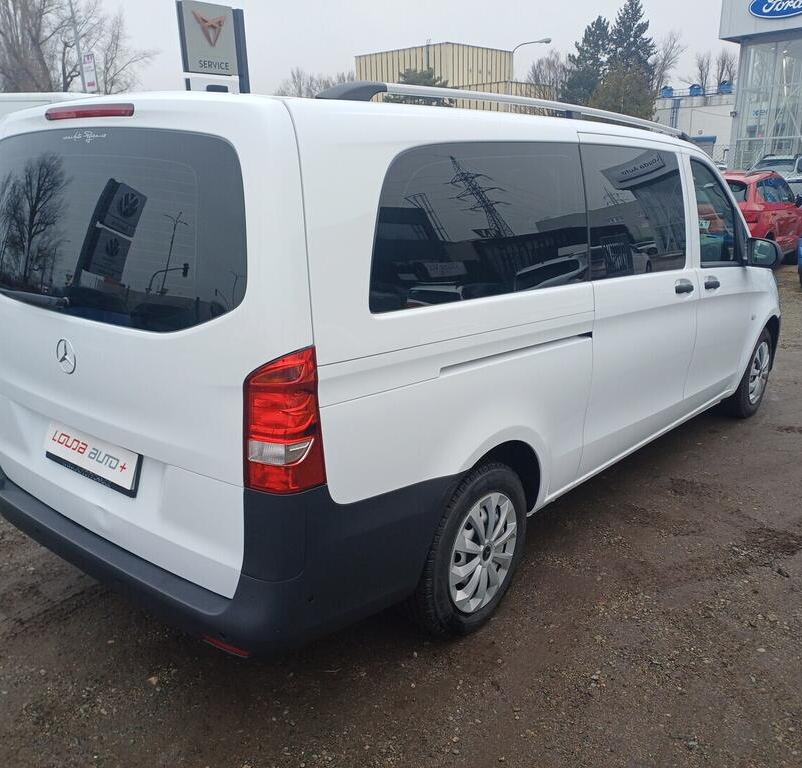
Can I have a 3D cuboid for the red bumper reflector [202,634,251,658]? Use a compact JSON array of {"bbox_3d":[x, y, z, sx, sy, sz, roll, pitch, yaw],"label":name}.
[{"bbox_3d":[-0.465,0.698,1.973,0.165,0.032,0.035,5,15,18],"label":"red bumper reflector"}]

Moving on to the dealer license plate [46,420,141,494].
[{"bbox_3d":[-1.001,0.237,2.384,0.530,0.130,0.025,12,7,38],"label":"dealer license plate"}]

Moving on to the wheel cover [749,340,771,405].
[{"bbox_3d":[2.513,-0.081,5.222,0.060,0.432,0.432,12,18,38],"label":"wheel cover"}]

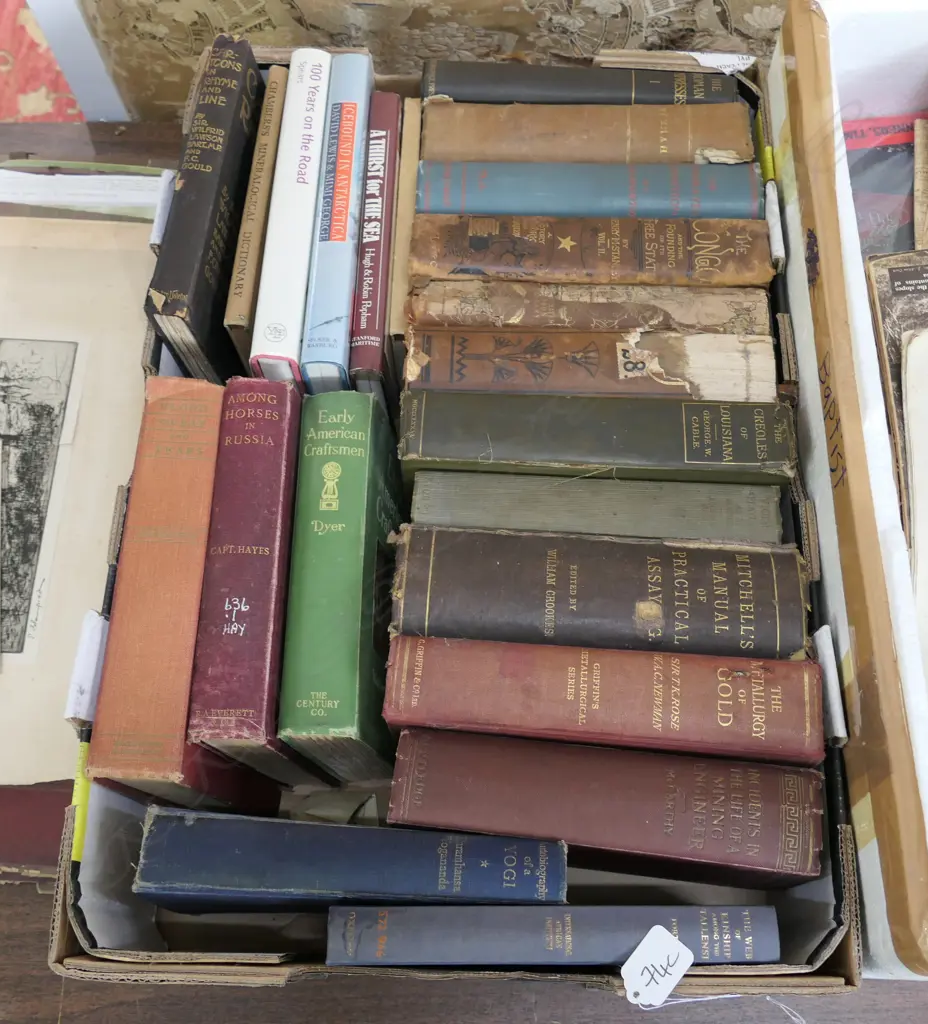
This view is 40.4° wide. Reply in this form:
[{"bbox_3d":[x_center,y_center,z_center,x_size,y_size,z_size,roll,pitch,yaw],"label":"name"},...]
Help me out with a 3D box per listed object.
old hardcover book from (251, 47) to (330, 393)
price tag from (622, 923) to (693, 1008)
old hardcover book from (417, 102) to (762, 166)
[{"bbox_3d":[-0.107,-0.168,0.872,0.029,0.160,0.241,2,66,1],"label":"old hardcover book"},{"bbox_3d":[0.093,0.225,0.620,0.025,0.002,0.037,35,75,18],"label":"price tag"},{"bbox_3d":[0.081,-0.223,0.902,0.217,0.144,0.049,0,67,0],"label":"old hardcover book"}]

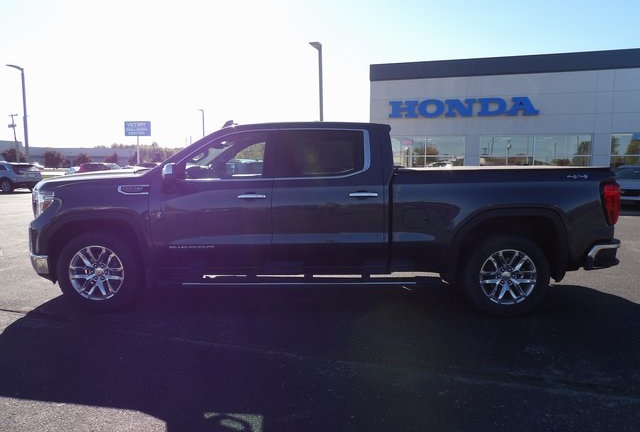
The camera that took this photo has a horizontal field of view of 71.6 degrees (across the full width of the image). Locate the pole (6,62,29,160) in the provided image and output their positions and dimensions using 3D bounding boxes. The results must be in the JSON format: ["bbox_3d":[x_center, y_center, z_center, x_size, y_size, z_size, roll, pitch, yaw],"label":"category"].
[{"bbox_3d":[-22.187,-6.670,32.705,1.150,8.500,0.280,-4,8,-25],"label":"pole"}]

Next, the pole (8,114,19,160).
[{"bbox_3d":[-55.923,-13.386,81.488,1.550,10.300,0.400,-5,8,-33],"label":"pole"}]

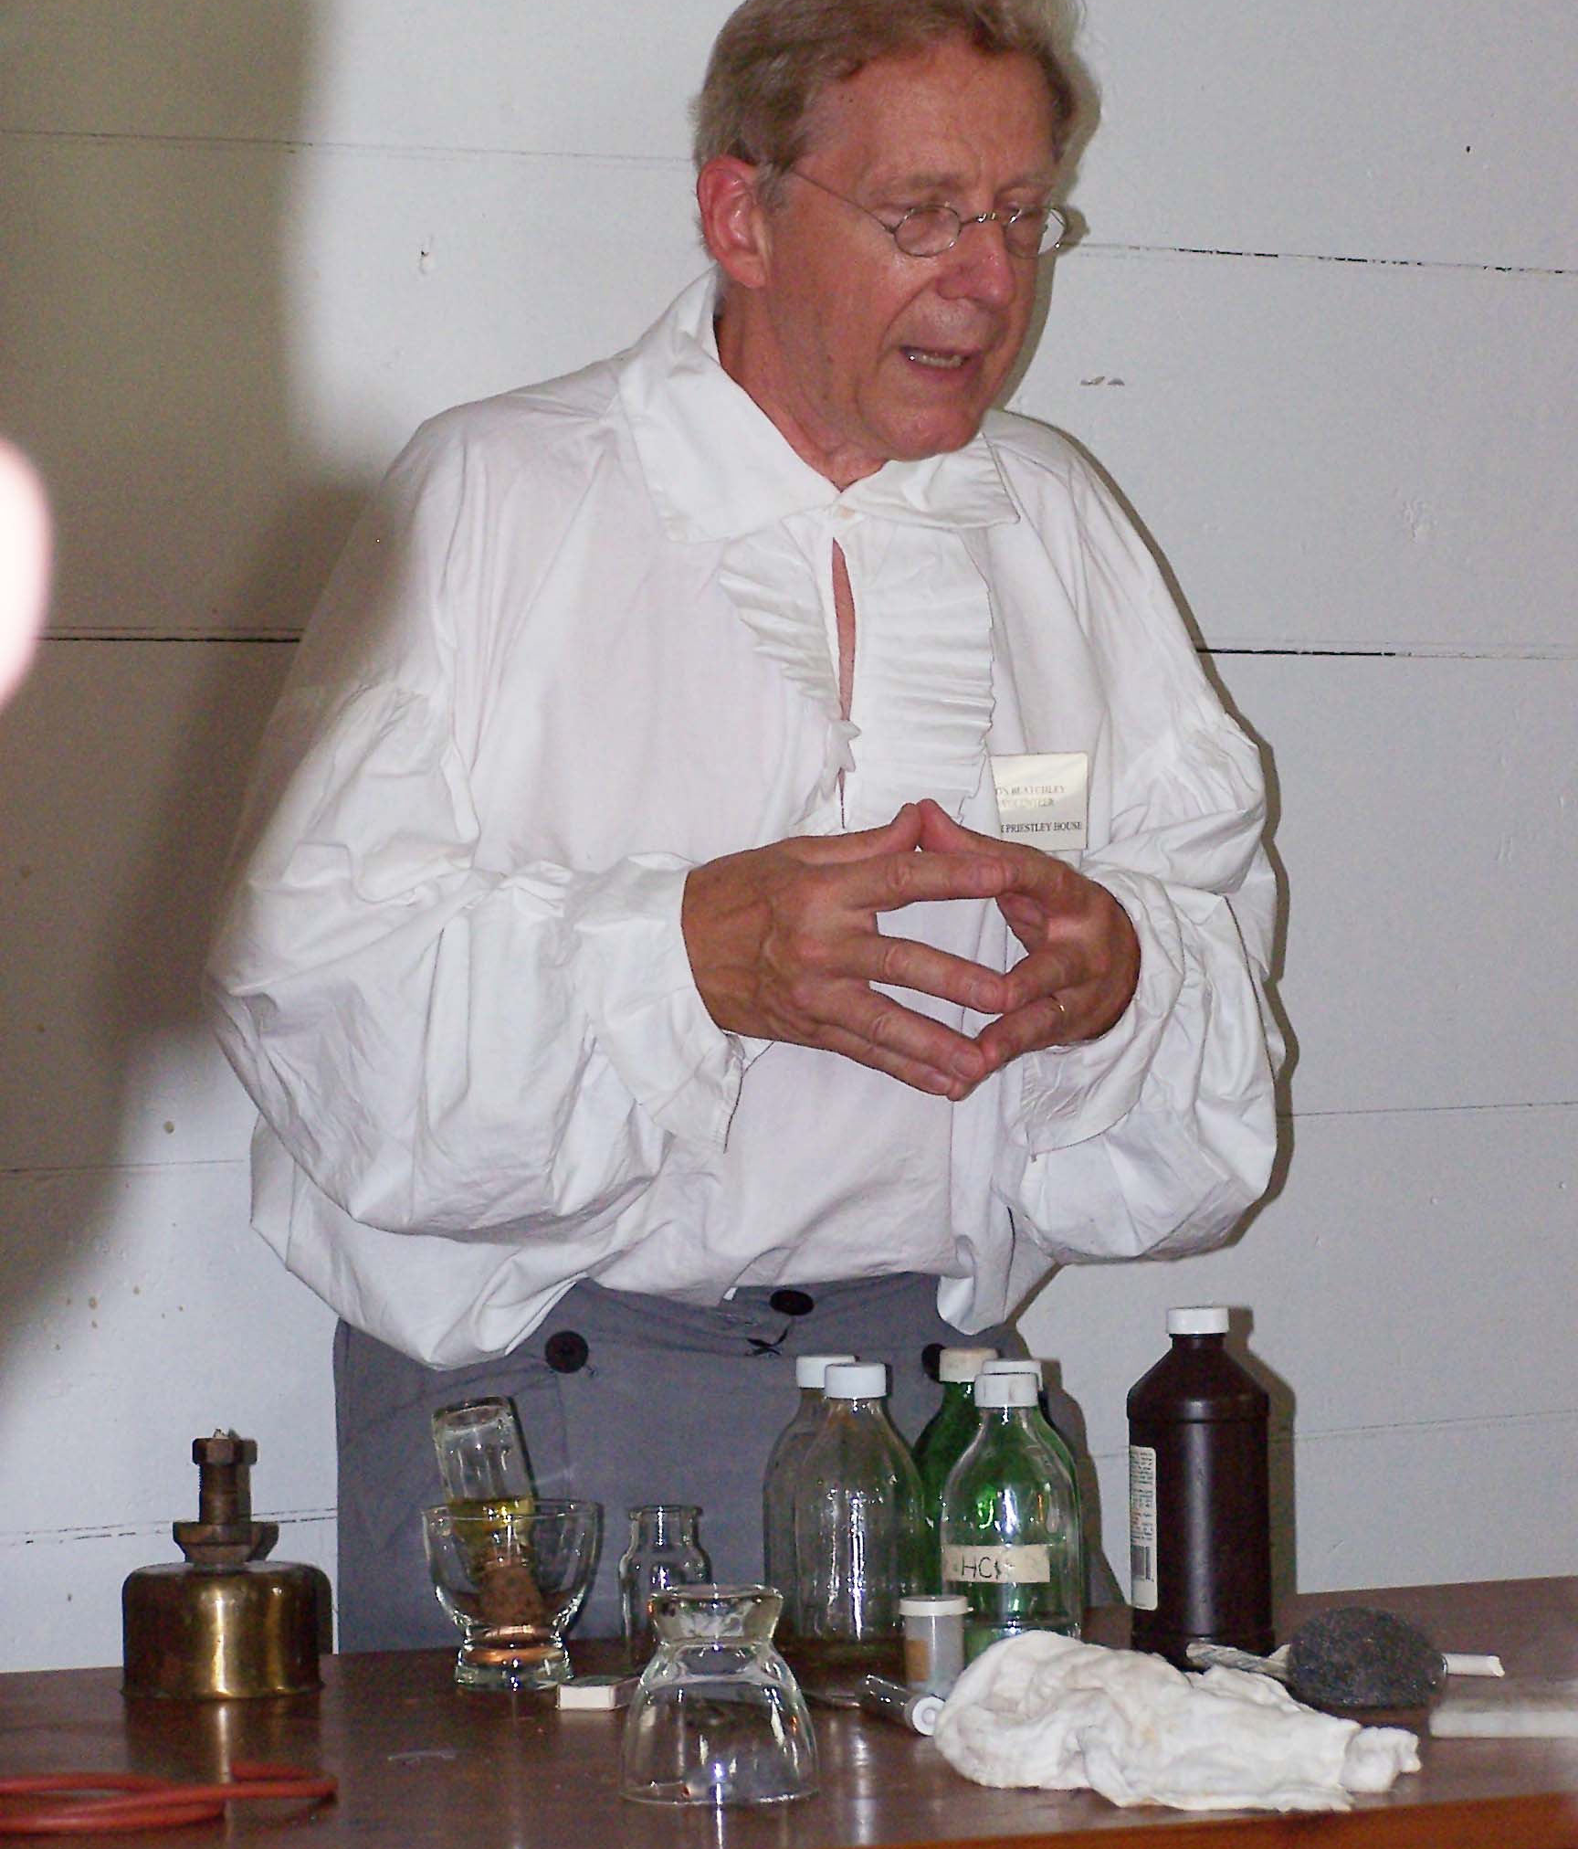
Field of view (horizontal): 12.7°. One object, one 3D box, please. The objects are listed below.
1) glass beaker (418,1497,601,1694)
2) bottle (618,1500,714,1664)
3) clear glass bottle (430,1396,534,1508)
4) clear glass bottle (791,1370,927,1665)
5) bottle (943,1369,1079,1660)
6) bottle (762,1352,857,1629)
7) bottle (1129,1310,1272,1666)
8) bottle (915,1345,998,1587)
[{"bbox_3d":[-0.132,0.320,3.389,0.085,0.083,0.085,-1,1,0],"label":"glass beaker"},{"bbox_3d":[-0.060,0.322,3.459,0.045,0.074,0.045,-1,1,0],"label":"bottle"},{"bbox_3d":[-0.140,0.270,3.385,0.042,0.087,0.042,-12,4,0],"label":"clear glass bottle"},{"bbox_3d":[0.034,0.286,3.488,0.067,0.142,0.067,-1,1,0],"label":"clear glass bottle"},{"bbox_3d":[0.106,0.287,3.408,0.068,0.142,0.068,-1,1,0],"label":"bottle"},{"bbox_3d":[0.020,0.285,3.553,0.067,0.141,0.067,-1,1,0],"label":"bottle"},{"bbox_3d":[0.199,0.270,3.428,0.070,0.173,0.070,-1,1,0],"label":"bottle"},{"bbox_3d":[0.091,0.284,3.543,0.067,0.142,0.067,-1,1,0],"label":"bottle"}]

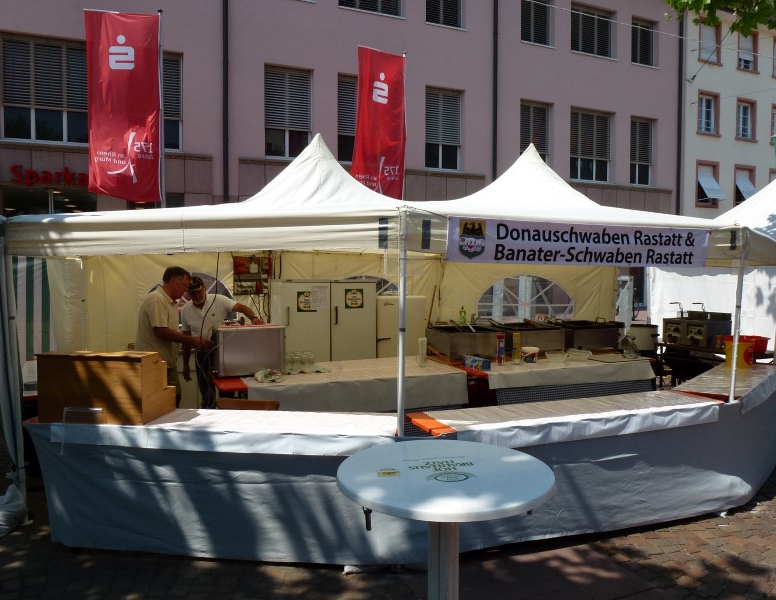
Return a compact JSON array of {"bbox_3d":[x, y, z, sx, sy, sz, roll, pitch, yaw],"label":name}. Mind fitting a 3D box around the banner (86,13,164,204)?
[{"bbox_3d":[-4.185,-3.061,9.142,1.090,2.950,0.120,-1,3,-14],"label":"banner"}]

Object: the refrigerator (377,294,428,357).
[{"bbox_3d":[0.083,0.622,7.237,0.600,1.360,0.600,-1,3,-16],"label":"refrigerator"}]

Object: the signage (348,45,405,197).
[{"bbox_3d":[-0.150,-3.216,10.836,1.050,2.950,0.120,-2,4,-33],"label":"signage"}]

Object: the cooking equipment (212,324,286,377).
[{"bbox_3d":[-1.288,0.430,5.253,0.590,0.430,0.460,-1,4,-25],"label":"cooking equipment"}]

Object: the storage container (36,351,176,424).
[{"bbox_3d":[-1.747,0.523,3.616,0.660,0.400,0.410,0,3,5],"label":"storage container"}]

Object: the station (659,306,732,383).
[{"bbox_3d":[3.848,0.696,7.151,0.430,1.200,0.600,-1,4,-26],"label":"station"}]

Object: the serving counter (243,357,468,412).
[{"bbox_3d":[-0.442,1.024,5.306,2.150,0.770,1.000,-1,3,-17],"label":"serving counter"}]

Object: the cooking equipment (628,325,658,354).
[{"bbox_3d":[3.001,0.458,6.787,0.335,0.350,0.335,-1,3,-17],"label":"cooking equipment"}]

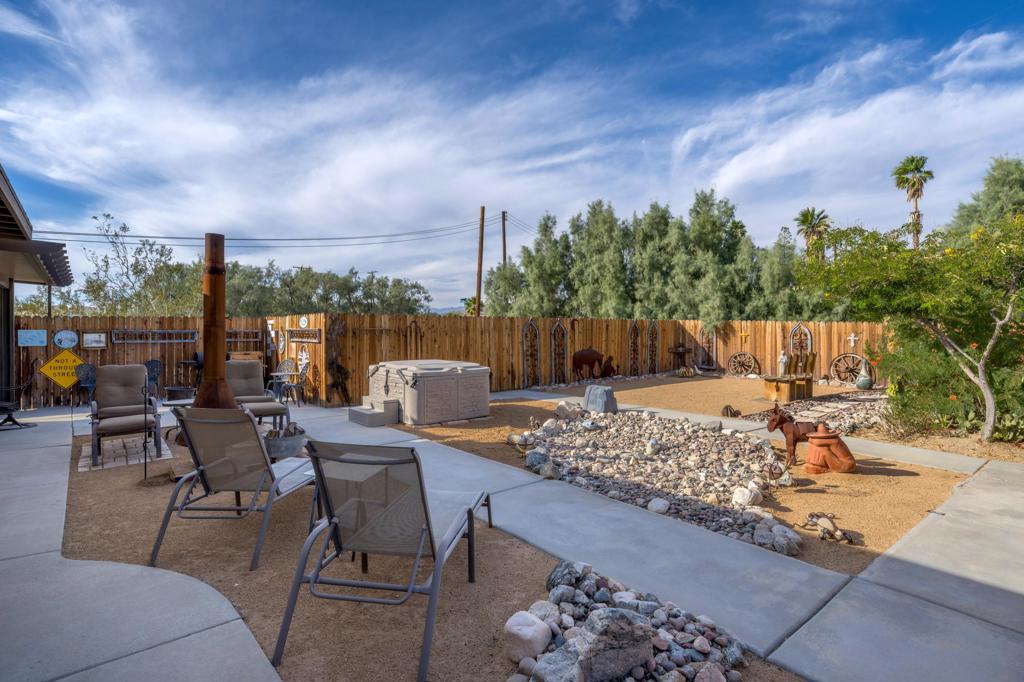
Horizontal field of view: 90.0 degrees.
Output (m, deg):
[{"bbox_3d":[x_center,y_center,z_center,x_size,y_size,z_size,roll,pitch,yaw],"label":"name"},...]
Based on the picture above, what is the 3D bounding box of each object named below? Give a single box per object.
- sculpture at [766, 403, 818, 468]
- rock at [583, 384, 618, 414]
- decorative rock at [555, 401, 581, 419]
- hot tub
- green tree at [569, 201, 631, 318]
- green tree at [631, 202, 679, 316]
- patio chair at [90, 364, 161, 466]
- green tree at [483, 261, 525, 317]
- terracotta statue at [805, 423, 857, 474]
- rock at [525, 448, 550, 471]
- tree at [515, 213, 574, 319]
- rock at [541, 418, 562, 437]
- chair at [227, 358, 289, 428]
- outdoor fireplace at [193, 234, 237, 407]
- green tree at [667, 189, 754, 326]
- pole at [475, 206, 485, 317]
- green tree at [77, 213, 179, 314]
[{"bbox_3d":[3.200,1.044,5.825,0.580,0.710,0.180,0,1,-12],"label":"sculpture"},{"bbox_3d":[1.630,1.070,9.360,0.550,0.540,0.480,0,0,14],"label":"rock"},{"bbox_3d":[0.990,1.190,9.000,0.460,0.300,0.420,0,0,0],"label":"decorative rock"},{"bbox_3d":[-1.501,0.872,9.283,1.600,0.900,1.600,-1,2,-40],"label":"hot tub"},{"bbox_3d":[3.600,-2.150,21.000,2.500,6.800,2.400,0,0,0],"label":"green tree"},{"bbox_3d":[5.700,-2.050,20.500,2.100,6.600,2.200,0,0,0],"label":"green tree"},{"bbox_3d":[-4.660,0.845,6.160,0.660,1.070,0.810,0,0,-40],"label":"patio chair"},{"bbox_3d":[-0.399,-1.409,23.974,2.000,4.800,2.000,0,1,0],"label":"green tree"},{"bbox_3d":[3.410,1.130,5.460,0.440,0.490,0.360,0,0,-12],"label":"terracotta statue"},{"bbox_3d":[0.275,1.270,5.580,0.260,0.200,0.230,0,0,0],"label":"rock"},{"bbox_3d":[1.429,-2.275,22.455,2.600,6.600,2.600,0,1,0],"label":"tree"},{"bbox_3d":[0.578,1.243,7.430,0.260,0.240,0.240,0,1,0],"label":"rock"},{"bbox_3d":[-3.760,0.831,7.521,0.680,1.060,0.820,-1,2,-41],"label":"chair"},{"bbox_3d":[-3.200,0.126,5.504,0.880,2.560,0.880,-1,1,-30],"label":"outdoor fireplace"},{"bbox_3d":[7.563,-2.308,19.453,3.100,6.800,3.000,0,1,0],"label":"green tree"},{"bbox_3d":[-1.876,-3.616,30.927,0.320,8.900,0.320,3,1,0],"label":"pole"},{"bbox_3d":[-9.400,-0.750,12.600,2.200,4.200,2.100,0,0,-18],"label":"green tree"}]

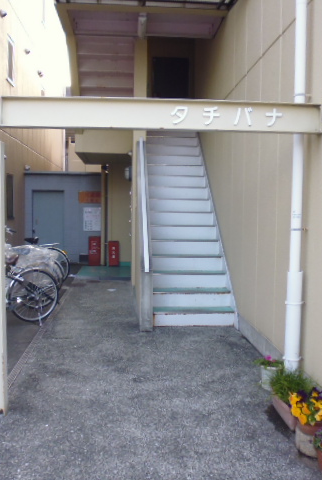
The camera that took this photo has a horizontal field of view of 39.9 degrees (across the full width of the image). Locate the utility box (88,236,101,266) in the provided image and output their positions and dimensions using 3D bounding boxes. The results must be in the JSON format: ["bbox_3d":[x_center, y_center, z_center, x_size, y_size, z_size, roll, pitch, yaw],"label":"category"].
[{"bbox_3d":[-1.671,0.296,11.362,0.310,0.760,0.240,0,4,-5],"label":"utility box"}]

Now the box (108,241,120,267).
[{"bbox_3d":[-1.196,0.354,11.395,0.265,0.650,0.220,0,4,-5],"label":"box"}]

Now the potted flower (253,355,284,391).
[{"bbox_3d":[0.887,1.084,3.628,0.220,0.250,0.220,0,4,-5],"label":"potted flower"}]

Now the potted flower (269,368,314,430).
[{"bbox_3d":[0.949,1.107,3.111,0.250,0.270,0.470,0,4,-5],"label":"potted flower"}]

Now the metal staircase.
[{"bbox_3d":[0.277,-0.496,7.229,1.100,2.950,3.550,0,4,-5],"label":"metal staircase"}]

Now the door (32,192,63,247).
[{"bbox_3d":[-3.100,-0.355,12.230,0.850,1.980,0.060,0,4,-5],"label":"door"}]

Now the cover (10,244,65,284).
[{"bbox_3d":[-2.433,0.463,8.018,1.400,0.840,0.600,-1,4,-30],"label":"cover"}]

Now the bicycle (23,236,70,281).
[{"bbox_3d":[-2.622,0.339,8.697,1.720,1.040,0.550,-1,4,-30],"label":"bicycle"}]

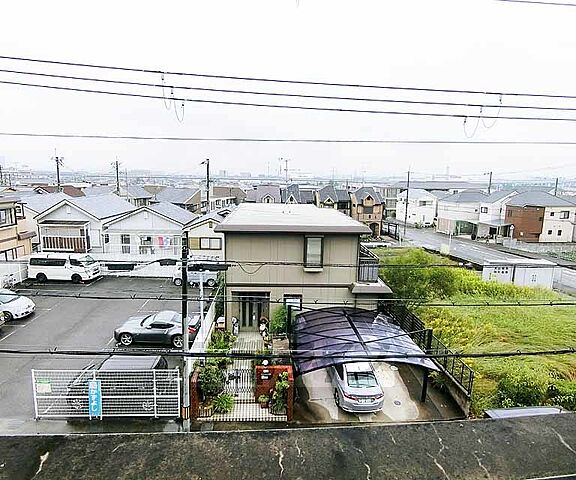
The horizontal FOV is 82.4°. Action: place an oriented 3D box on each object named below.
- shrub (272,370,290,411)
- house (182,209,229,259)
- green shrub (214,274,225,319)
[{"bbox_3d":[-0.311,5.568,12.151,0.620,1.300,0.600,1,10,-4],"label":"shrub"},{"bbox_3d":[-7.120,0.134,34.371,5.400,6.000,9.500,1,10,-4],"label":"house"},{"bbox_3d":[-4.082,3.623,20.017,0.900,2.400,1.200,1,10,-4],"label":"green shrub"}]

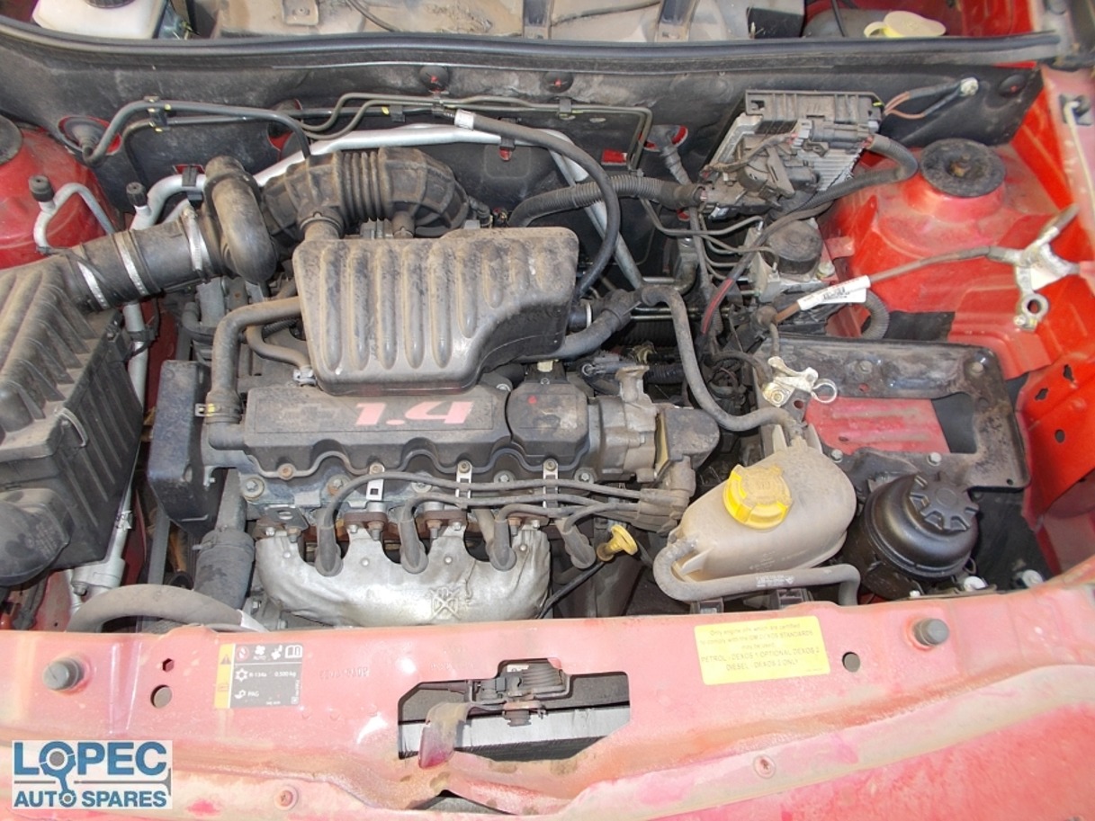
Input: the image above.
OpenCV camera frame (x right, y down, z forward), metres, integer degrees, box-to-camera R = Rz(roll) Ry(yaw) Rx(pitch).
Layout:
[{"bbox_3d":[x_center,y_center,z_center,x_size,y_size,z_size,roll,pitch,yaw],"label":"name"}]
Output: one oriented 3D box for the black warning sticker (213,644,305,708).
[{"bbox_3d":[-0.238,0.219,0.679,0.069,0.001,0.051,-1,71,-4],"label":"black warning sticker"}]

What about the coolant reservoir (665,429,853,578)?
[{"bbox_3d":[0.218,0.102,0.850,0.182,0.130,0.125,0,62,-8],"label":"coolant reservoir"}]

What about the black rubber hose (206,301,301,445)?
[{"bbox_3d":[-0.296,-0.036,0.830,0.090,0.065,0.138,0,62,-8],"label":"black rubber hose"}]

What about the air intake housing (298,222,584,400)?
[{"bbox_3d":[-0.115,-0.098,0.845,0.278,0.095,0.168,0,62,-8],"label":"air intake housing"}]

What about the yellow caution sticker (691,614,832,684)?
[{"bbox_3d":[0.192,0.214,0.735,0.116,0.002,0.051,-2,66,-9],"label":"yellow caution sticker"}]

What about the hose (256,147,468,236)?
[{"bbox_3d":[-0.195,-0.232,0.878,0.215,0.105,0.095,-1,57,-4],"label":"hose"}]

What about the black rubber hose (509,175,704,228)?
[{"bbox_3d":[0.077,-0.248,0.987,0.248,0.051,0.073,-4,57,-6],"label":"black rubber hose"}]

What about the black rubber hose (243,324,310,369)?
[{"bbox_3d":[-0.279,-0.066,0.850,0.064,0.032,0.042,0,62,-8],"label":"black rubber hose"}]

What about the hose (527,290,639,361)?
[{"bbox_3d":[0.043,-0.092,0.915,0.125,0.062,0.054,-32,64,-22],"label":"hose"}]

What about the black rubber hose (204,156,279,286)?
[{"bbox_3d":[-0.316,-0.195,0.850,0.068,0.082,0.108,0,62,-8],"label":"black rubber hose"}]

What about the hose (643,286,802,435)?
[{"bbox_3d":[0.187,-0.053,0.905,0.160,0.080,0.175,0,62,-8],"label":"hose"}]

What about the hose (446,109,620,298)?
[{"bbox_3d":[-0.015,-0.234,0.902,0.193,0.134,0.185,-1,57,-4],"label":"hose"}]

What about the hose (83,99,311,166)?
[{"bbox_3d":[-0.396,-0.313,0.934,0.258,0.050,0.072,-1,57,-4],"label":"hose"}]

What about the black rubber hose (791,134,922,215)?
[{"bbox_3d":[0.347,-0.269,0.938,0.135,0.069,0.073,-1,57,-4],"label":"black rubber hose"}]

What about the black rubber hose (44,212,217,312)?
[{"bbox_3d":[-0.430,-0.153,0.861,0.159,0.078,0.074,-20,61,-16],"label":"black rubber hose"}]

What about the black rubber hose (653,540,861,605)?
[{"bbox_3d":[0.208,0.164,0.815,0.200,0.052,0.052,0,62,-8],"label":"black rubber hose"}]

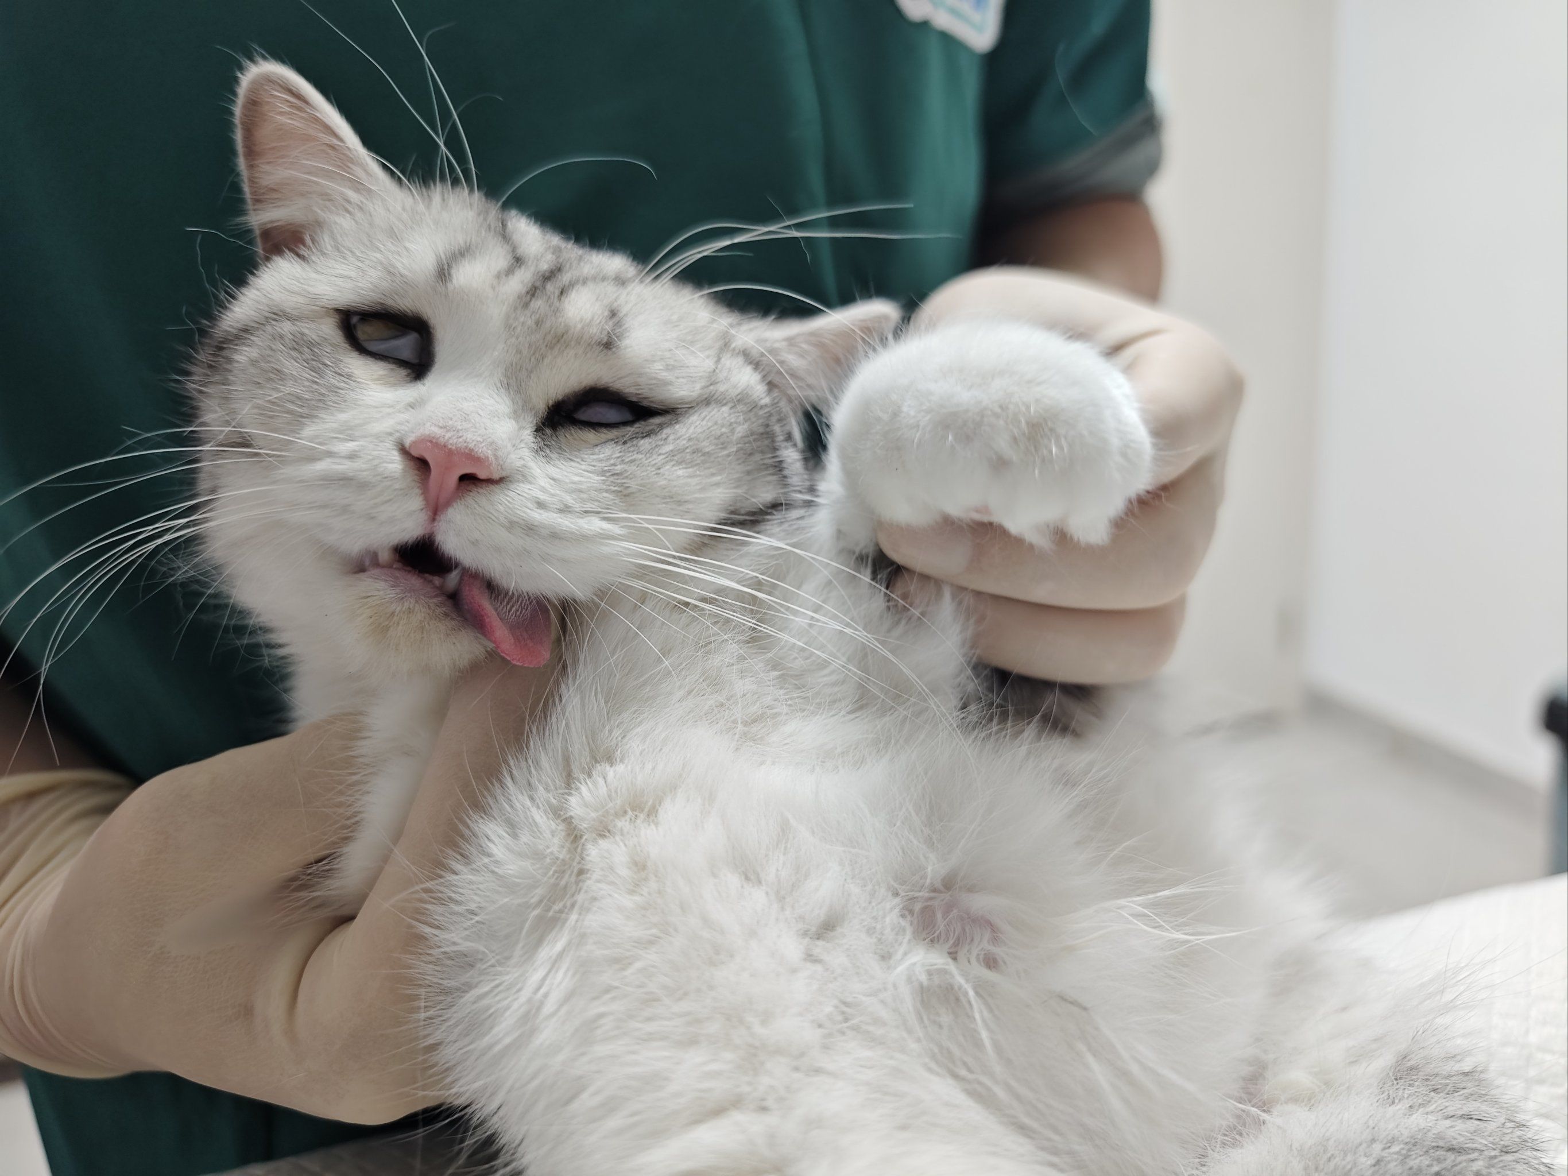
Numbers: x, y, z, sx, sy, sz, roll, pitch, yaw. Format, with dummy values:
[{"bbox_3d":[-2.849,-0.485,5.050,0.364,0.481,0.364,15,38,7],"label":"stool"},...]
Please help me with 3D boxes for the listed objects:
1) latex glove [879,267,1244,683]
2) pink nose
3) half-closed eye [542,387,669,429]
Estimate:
[{"bbox_3d":[0.072,-0.030,0.272,0.096,0.108,0.105,1,7,14],"label":"latex glove"},{"bbox_3d":[-0.068,-0.022,0.212,0.019,0.016,0.012,18,-4,-7],"label":"pink nose"},{"bbox_3d":[-0.039,-0.039,0.227,0.027,0.010,0.009,3,-1,-21],"label":"half-closed eye"}]

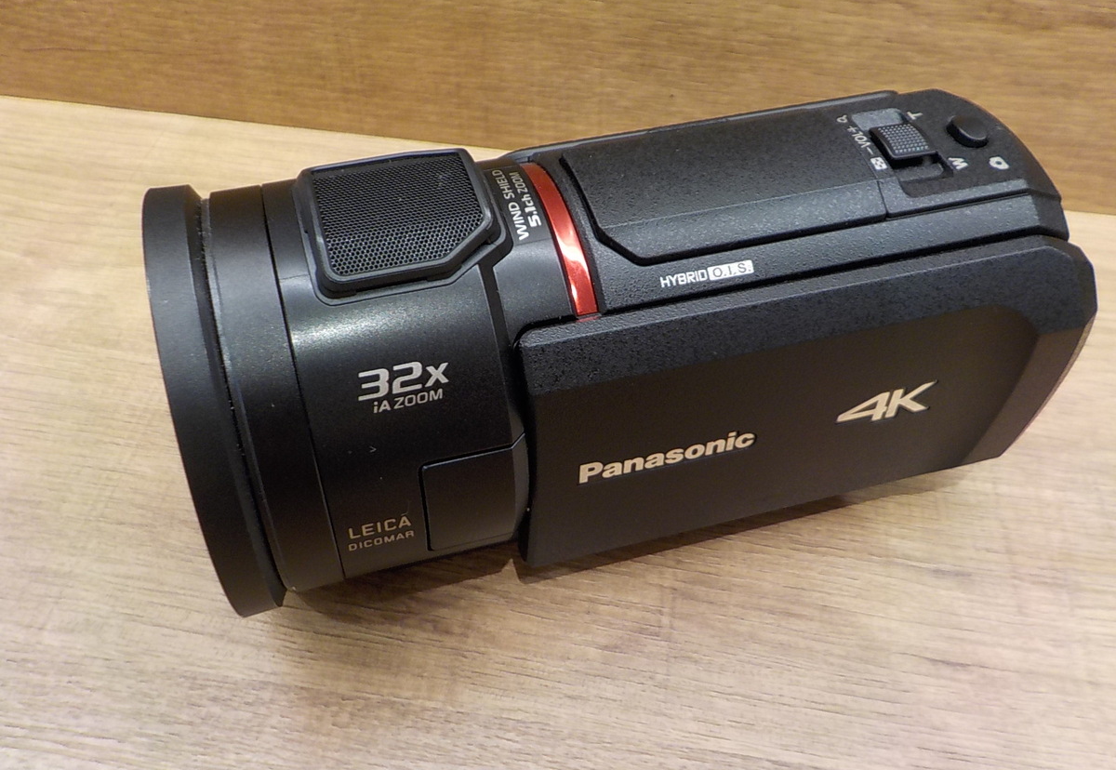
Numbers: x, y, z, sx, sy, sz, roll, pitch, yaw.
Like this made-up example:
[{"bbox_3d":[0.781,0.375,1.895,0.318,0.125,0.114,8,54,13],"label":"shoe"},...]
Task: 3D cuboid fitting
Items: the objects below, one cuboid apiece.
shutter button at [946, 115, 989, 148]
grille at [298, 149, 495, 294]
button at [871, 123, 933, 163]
[{"bbox_3d":[0.070,-0.044,0.166,0.007,0.002,0.007,-12,50,-14],"label":"shutter button"},{"bbox_3d":[-0.024,-0.024,0.144,0.027,0.004,0.028,-12,49,-14],"label":"grille"},{"bbox_3d":[0.058,-0.040,0.162,0.008,0.002,0.009,-12,50,-14],"label":"button"}]

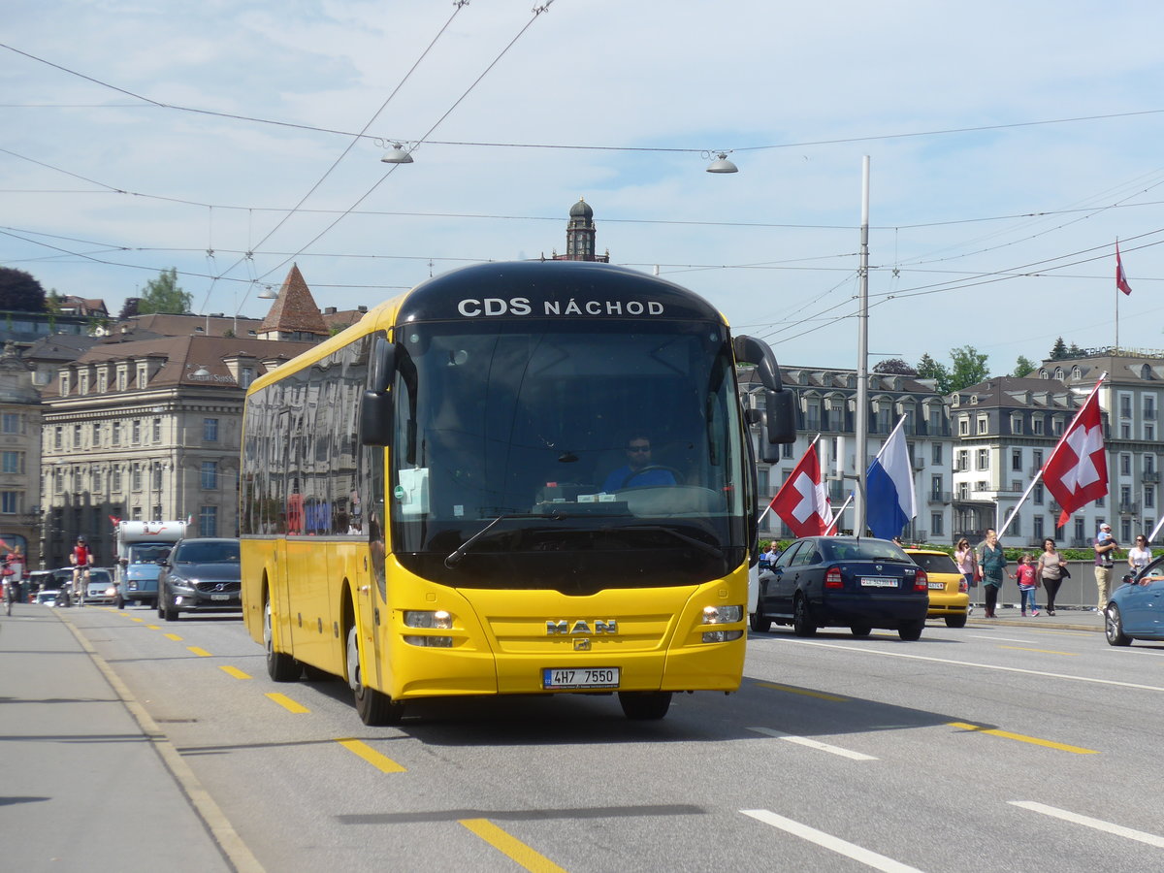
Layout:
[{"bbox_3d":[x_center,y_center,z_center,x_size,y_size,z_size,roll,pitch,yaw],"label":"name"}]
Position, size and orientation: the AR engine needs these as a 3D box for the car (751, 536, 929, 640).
[{"bbox_3d":[3.660,2.165,47.000,1.740,1.430,4.510,2,-2,-11],"label":"car"}]

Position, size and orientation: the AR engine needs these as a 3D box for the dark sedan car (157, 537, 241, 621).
[{"bbox_3d":[-6.540,2.515,57.500,1.800,1.440,4.370,1,-2,-10],"label":"dark sedan car"}]

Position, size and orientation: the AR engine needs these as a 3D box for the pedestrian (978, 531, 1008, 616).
[{"bbox_3d":[8.177,2.755,65.000,0.570,1.730,0.400,0,-2,-6],"label":"pedestrian"}]

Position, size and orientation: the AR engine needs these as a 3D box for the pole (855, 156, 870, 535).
[{"bbox_3d":[6.904,-1.297,80.000,0.310,11.100,0.310,1,-2,-10],"label":"pole"}]

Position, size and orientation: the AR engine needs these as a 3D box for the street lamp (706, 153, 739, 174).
[{"bbox_3d":[2.557,-5.000,59.500,0.590,0.390,0.590,0,-2,0],"label":"street lamp"}]

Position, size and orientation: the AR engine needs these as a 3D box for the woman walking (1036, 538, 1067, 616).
[{"bbox_3d":[9.760,2.920,67.800,0.560,1.620,0.420,1,-2,-11],"label":"woman walking"}]

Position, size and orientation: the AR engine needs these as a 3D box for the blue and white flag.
[{"bbox_3d":[8.271,1.178,89.000,1.800,3.300,0.500,0,-2,-10],"label":"blue and white flag"}]

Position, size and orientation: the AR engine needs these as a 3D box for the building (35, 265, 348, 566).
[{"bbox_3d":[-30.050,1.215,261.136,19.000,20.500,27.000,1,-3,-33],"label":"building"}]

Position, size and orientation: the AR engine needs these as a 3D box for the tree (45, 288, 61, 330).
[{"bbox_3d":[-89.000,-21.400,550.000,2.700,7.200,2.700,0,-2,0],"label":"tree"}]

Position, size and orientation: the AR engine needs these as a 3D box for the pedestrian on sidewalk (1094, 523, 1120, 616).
[{"bbox_3d":[10.377,2.637,64.500,0.550,1.810,0.500,2,-2,-41],"label":"pedestrian on sidewalk"}]

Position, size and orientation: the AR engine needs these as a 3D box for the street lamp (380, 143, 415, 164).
[{"bbox_3d":[-2.923,-4.481,51.600,0.530,0.320,0.530,0,-2,-10],"label":"street lamp"}]

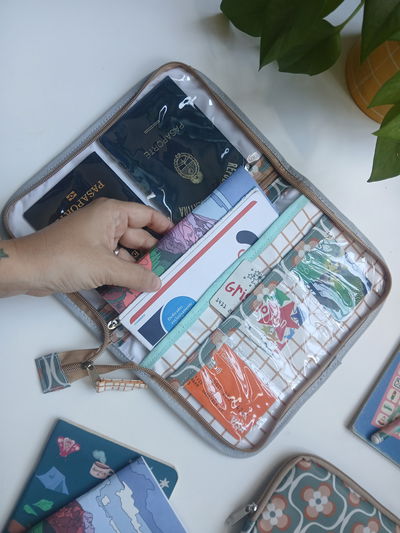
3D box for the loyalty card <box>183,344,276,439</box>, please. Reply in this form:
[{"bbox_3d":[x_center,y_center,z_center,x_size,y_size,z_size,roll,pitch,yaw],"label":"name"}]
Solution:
[{"bbox_3d":[0.027,0.118,0.385,0.054,0.001,0.086,-44,96,-7],"label":"loyalty card"}]

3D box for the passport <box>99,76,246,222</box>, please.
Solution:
[{"bbox_3d":[-0.019,-0.103,0.382,0.088,0.005,0.125,-44,96,-7],"label":"passport"}]

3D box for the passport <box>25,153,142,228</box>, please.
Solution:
[{"bbox_3d":[-0.084,-0.031,0.370,0.088,0.004,0.125,-45,96,-7],"label":"passport"}]

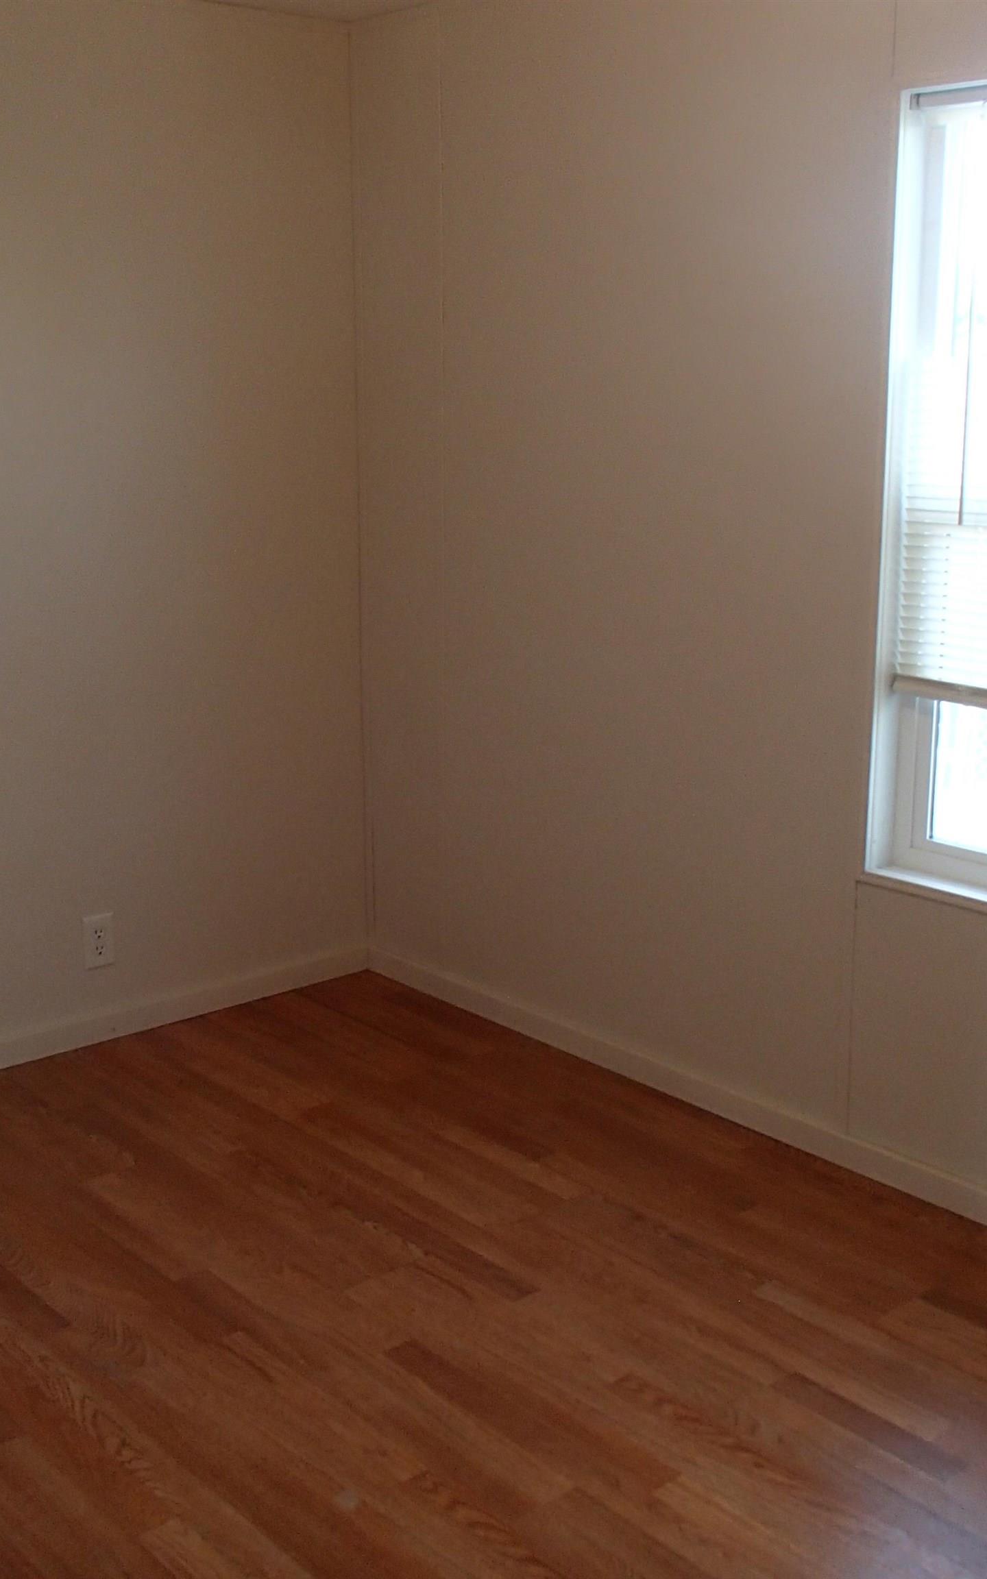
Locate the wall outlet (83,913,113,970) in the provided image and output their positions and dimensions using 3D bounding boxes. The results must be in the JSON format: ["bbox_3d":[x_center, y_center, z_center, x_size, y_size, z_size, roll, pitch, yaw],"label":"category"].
[{"bbox_3d":[-0.898,0.345,3.881,0.076,0.122,0.008,-11,17,-39],"label":"wall outlet"}]

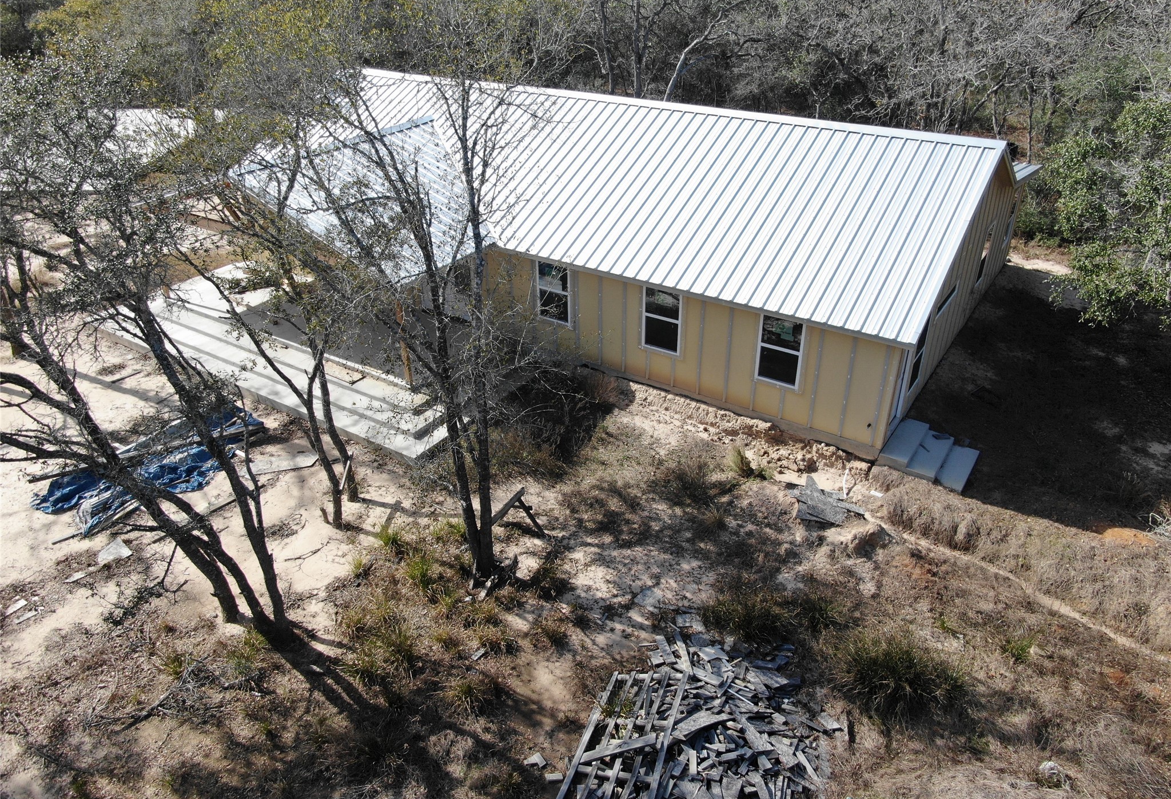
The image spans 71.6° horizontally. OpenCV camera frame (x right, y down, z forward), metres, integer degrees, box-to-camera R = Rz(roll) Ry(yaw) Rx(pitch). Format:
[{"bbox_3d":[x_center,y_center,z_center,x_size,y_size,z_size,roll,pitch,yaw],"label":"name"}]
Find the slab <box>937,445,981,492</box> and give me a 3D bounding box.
[{"bbox_3d":[6.941,1.339,15.205,0.500,0.150,1.520,19,36,30],"label":"slab"}]

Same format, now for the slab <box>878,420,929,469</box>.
[{"bbox_3d":[6.119,0.833,15.563,0.502,0.170,1.525,19,36,30],"label":"slab"}]

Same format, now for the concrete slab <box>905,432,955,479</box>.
[{"bbox_3d":[6.536,1.083,15.386,0.503,0.160,1.530,19,36,30],"label":"concrete slab"}]

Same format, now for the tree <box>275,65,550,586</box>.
[{"bbox_3d":[-2.192,-0.392,11.631,3.500,7.400,3.300,-1,30,0],"label":"tree"}]

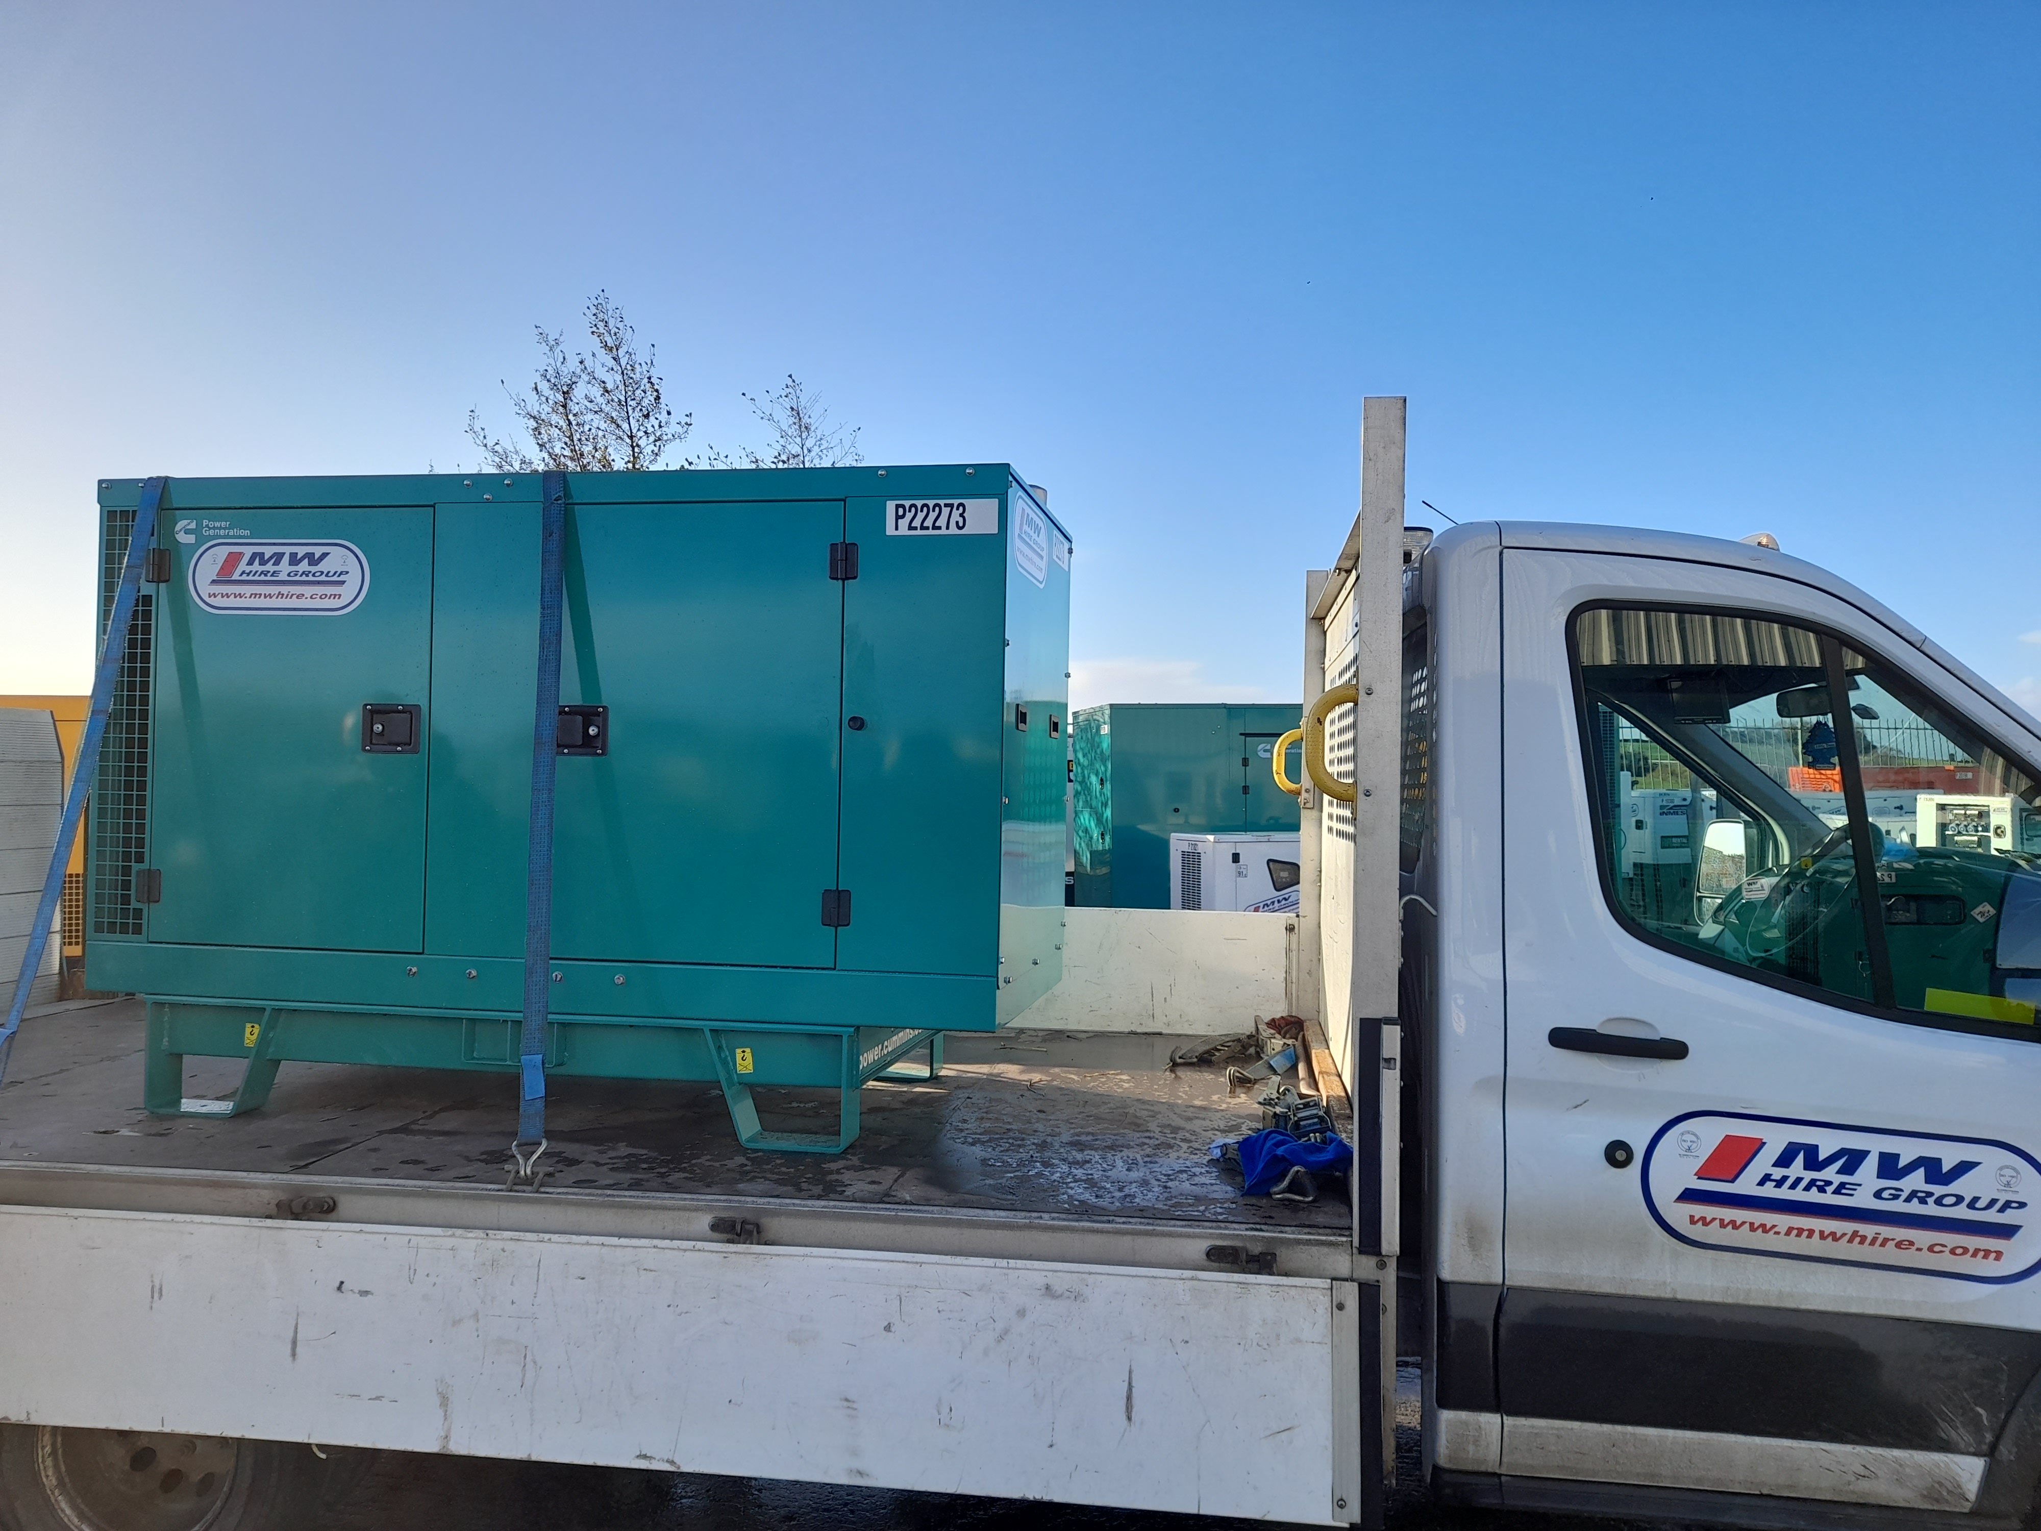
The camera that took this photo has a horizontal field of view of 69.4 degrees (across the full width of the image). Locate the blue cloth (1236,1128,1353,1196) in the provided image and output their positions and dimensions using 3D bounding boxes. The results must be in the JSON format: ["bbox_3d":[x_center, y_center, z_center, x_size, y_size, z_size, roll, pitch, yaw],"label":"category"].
[{"bbox_3d":[0.541,0.775,2.887,0.222,0.085,0.205,1,-1,10],"label":"blue cloth"}]

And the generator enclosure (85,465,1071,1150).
[{"bbox_3d":[-0.998,0.090,3.629,2.115,1.424,0.924,1,-1,10],"label":"generator enclosure"}]

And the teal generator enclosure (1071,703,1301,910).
[{"bbox_3d":[2.300,0.770,10.450,3.670,2.300,1.070,0,-1,-11],"label":"teal generator enclosure"}]

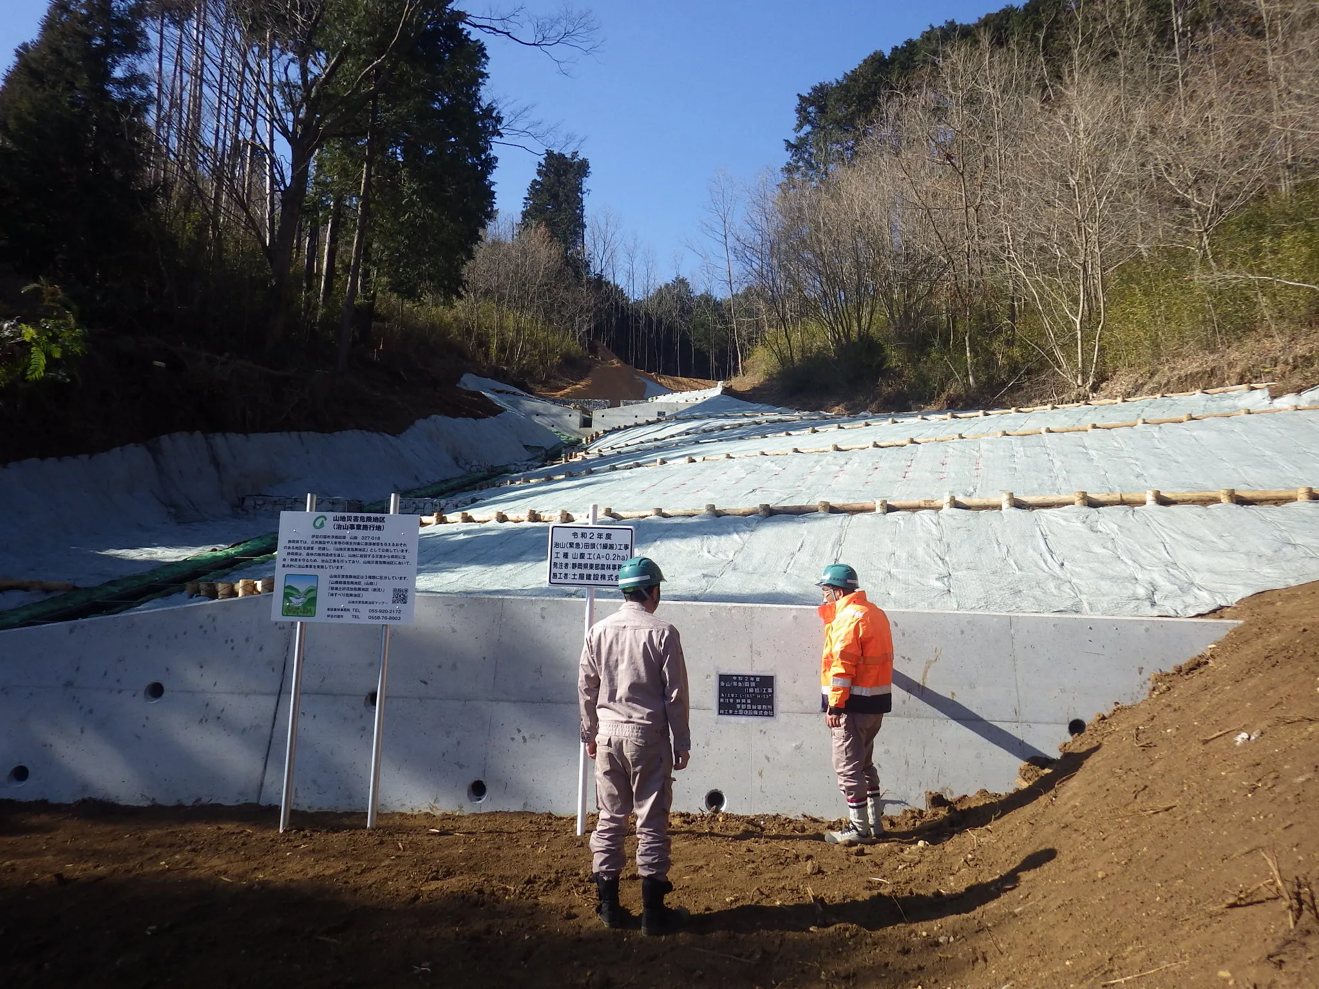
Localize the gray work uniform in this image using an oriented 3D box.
[{"bbox_3d":[-0.122,1.200,4.690,0.510,1.310,0.290,0,-6,20],"label":"gray work uniform"}]

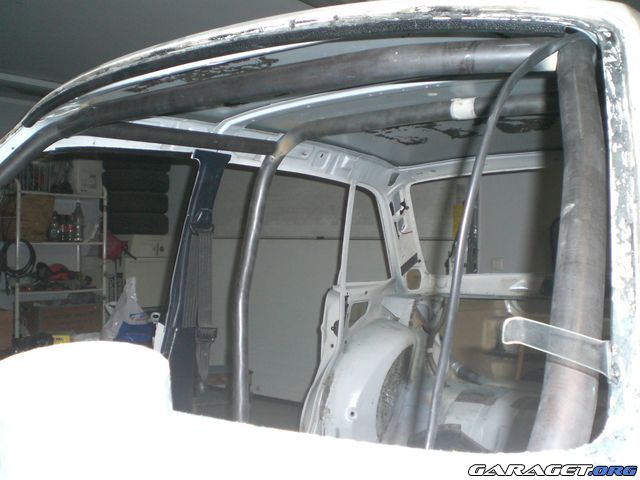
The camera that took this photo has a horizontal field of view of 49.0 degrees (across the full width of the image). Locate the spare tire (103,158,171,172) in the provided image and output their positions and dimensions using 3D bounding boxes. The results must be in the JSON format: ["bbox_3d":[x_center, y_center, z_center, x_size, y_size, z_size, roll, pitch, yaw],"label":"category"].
[{"bbox_3d":[-1.700,-0.700,6.480,0.600,0.190,0.600,1,0,-14],"label":"spare tire"}]

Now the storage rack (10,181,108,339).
[{"bbox_3d":[-2.280,0.345,5.940,0.460,1.650,0.780,0,0,43],"label":"storage rack"}]

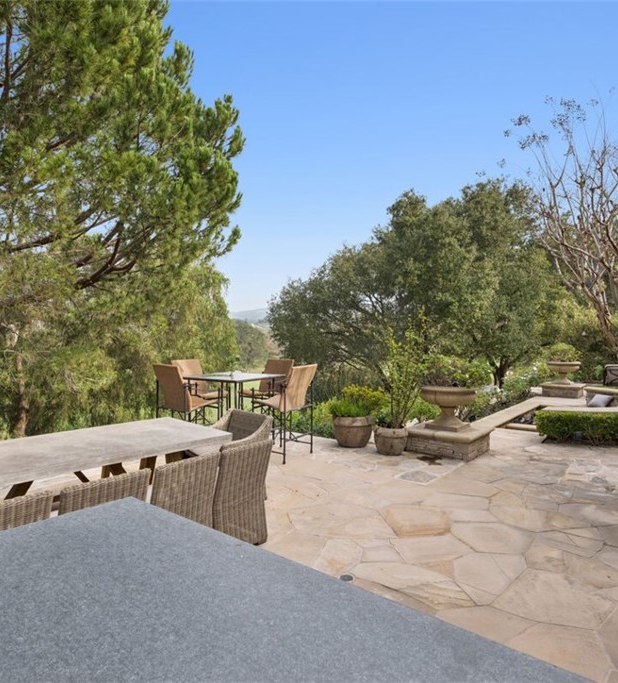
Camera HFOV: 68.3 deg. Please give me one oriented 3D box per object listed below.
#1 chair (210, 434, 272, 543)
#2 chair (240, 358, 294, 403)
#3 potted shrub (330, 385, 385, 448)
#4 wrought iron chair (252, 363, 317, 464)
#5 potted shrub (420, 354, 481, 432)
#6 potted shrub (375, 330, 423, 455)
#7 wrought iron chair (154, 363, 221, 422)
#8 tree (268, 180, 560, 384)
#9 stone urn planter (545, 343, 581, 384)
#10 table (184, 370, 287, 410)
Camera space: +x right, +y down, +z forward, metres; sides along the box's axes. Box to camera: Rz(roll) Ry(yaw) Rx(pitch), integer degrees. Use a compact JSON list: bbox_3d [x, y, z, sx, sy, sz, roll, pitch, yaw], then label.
[{"bbox_3d":[-0.670,1.159,3.510,0.610,0.820,0.550,0,1,41],"label":"chair"},{"bbox_3d":[-0.680,0.939,7.361,0.660,1.230,0.680,0,1,35],"label":"chair"},{"bbox_3d":[0.735,1.114,6.913,0.800,0.890,0.720,0,1,0],"label":"potted shrub"},{"bbox_3d":[-0.320,0.952,6.241,0.680,1.230,0.660,0,1,35],"label":"wrought iron chair"},{"bbox_3d":[2.010,0.698,6.476,0.820,1.030,0.820,0,1,0],"label":"potted shrub"},{"bbox_3d":[1.270,0.700,6.408,0.630,1.730,0.600,0,1,0],"label":"potted shrub"},{"bbox_3d":[-1.630,0.937,5.978,0.610,1.210,0.630,0,1,36],"label":"wrought iron chair"},{"bbox_3d":[3.400,-1.780,14.981,9.300,6.900,8.300,0,1,0],"label":"tree"},{"bbox_3d":[6.100,0.530,10.950,0.760,1.000,0.760,0,0,40],"label":"stone urn planter"},{"bbox_3d":[-1.100,1.031,6.709,1.060,1.020,1.060,0,1,36],"label":"table"}]

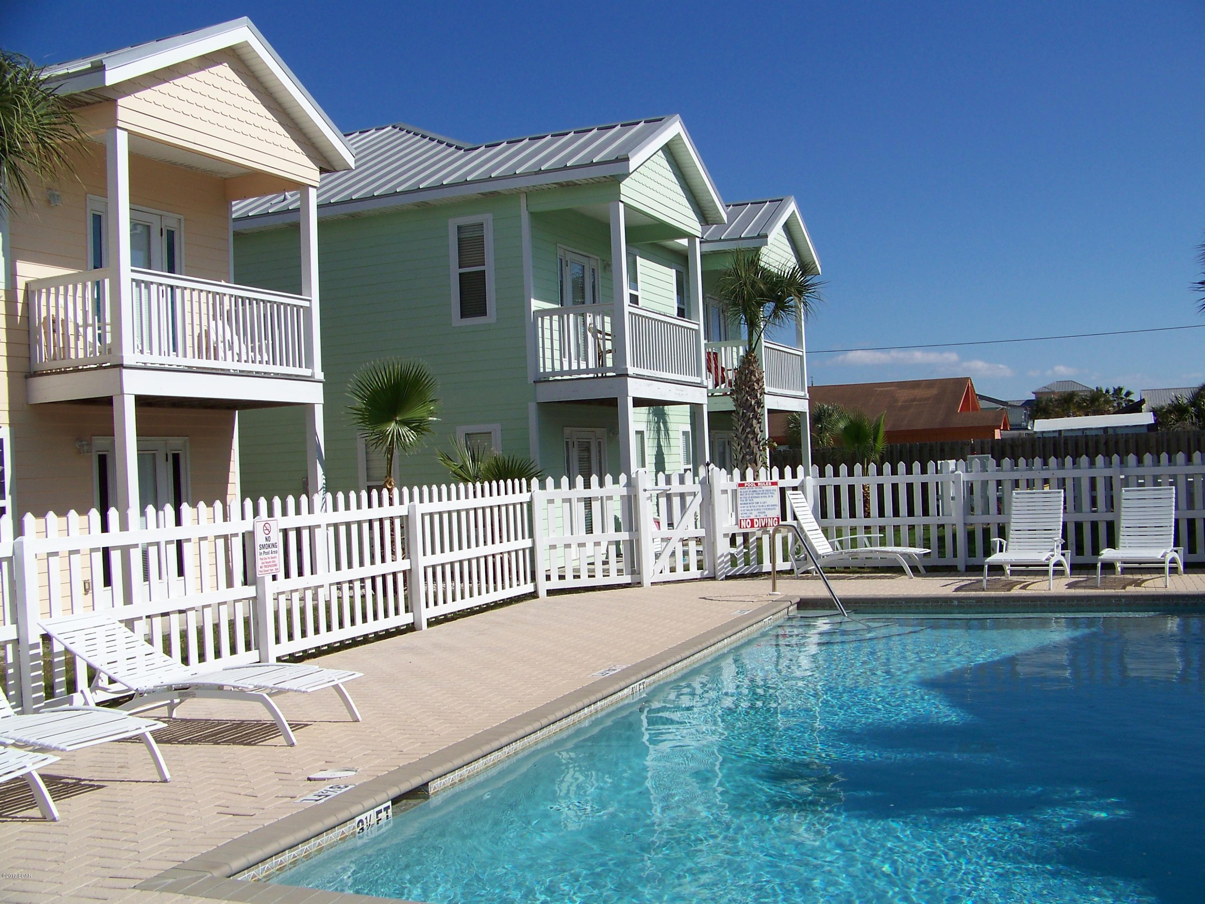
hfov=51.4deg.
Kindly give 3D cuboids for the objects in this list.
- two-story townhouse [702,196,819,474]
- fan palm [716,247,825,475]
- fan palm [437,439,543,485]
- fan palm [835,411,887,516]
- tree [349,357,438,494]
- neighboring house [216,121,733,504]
[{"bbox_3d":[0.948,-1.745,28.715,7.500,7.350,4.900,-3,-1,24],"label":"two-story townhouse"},{"bbox_3d":[3.010,-0.960,21.974,1.884,5.207,1.900,-2,-1,0],"label":"fan palm"},{"bbox_3d":[-1.473,0.785,16.790,1.413,1.937,1.350,-2,-1,0],"label":"fan palm"},{"bbox_3d":[5.125,0.371,24.588,1.016,2.388,1.000,-2,-1,0],"label":"fan palm"},{"bbox_3d":[-2.561,0.318,15.585,1.137,2.924,1.100,-2,-1,0],"label":"tree"},{"bbox_3d":[-3.347,-2.142,21.684,10.600,8.040,4.870,-2,-1,25],"label":"neighboring house"}]

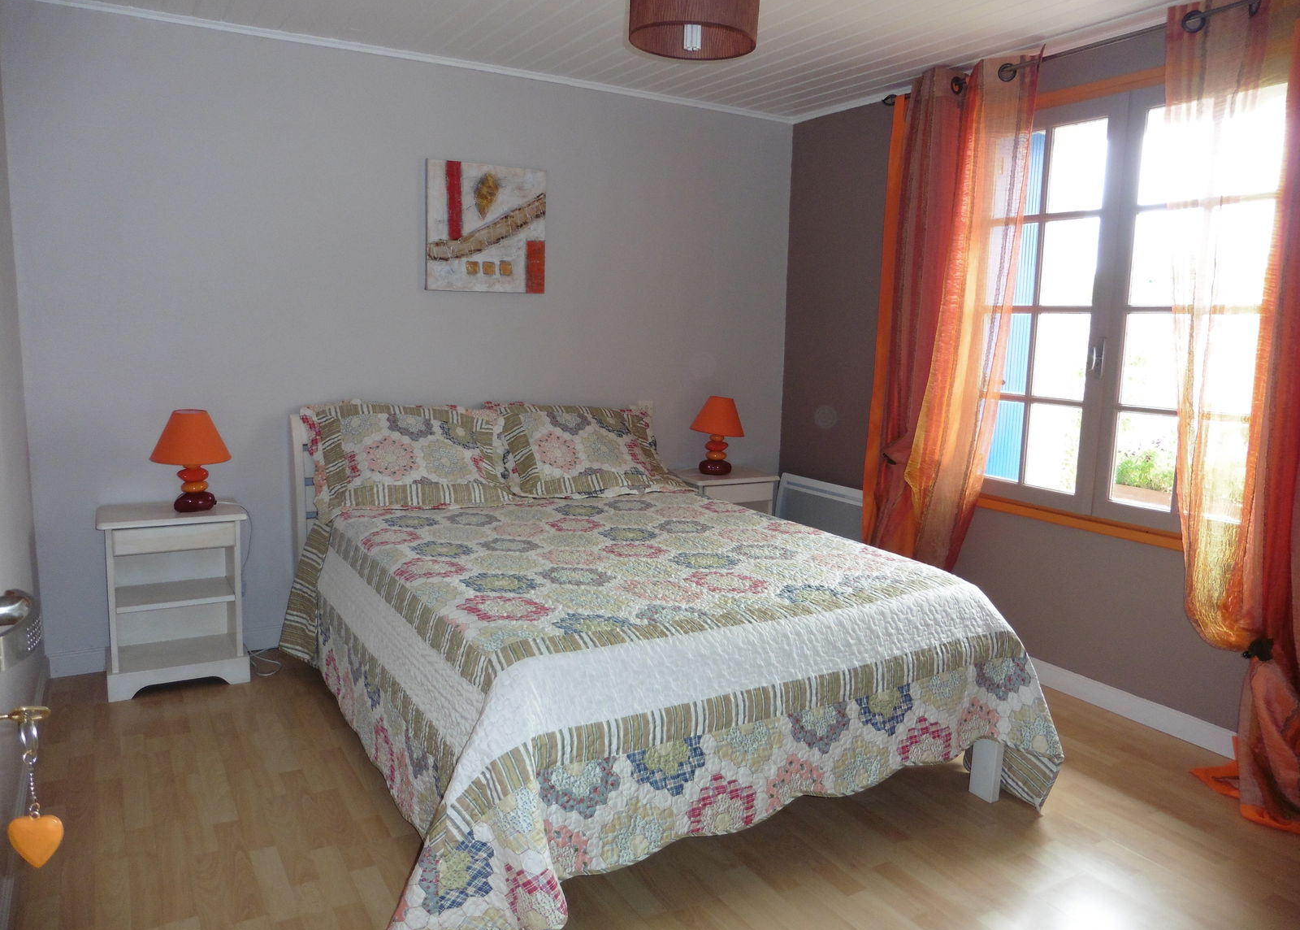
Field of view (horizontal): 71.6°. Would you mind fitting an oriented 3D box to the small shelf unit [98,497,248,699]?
[{"bbox_3d":[-1.665,0.452,3.164,0.440,0.608,0.321,-4,10,-31],"label":"small shelf unit"}]

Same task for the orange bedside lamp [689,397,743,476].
[{"bbox_3d":[0.304,-0.132,4.173,0.252,0.342,0.252,2,9,0],"label":"orange bedside lamp"}]

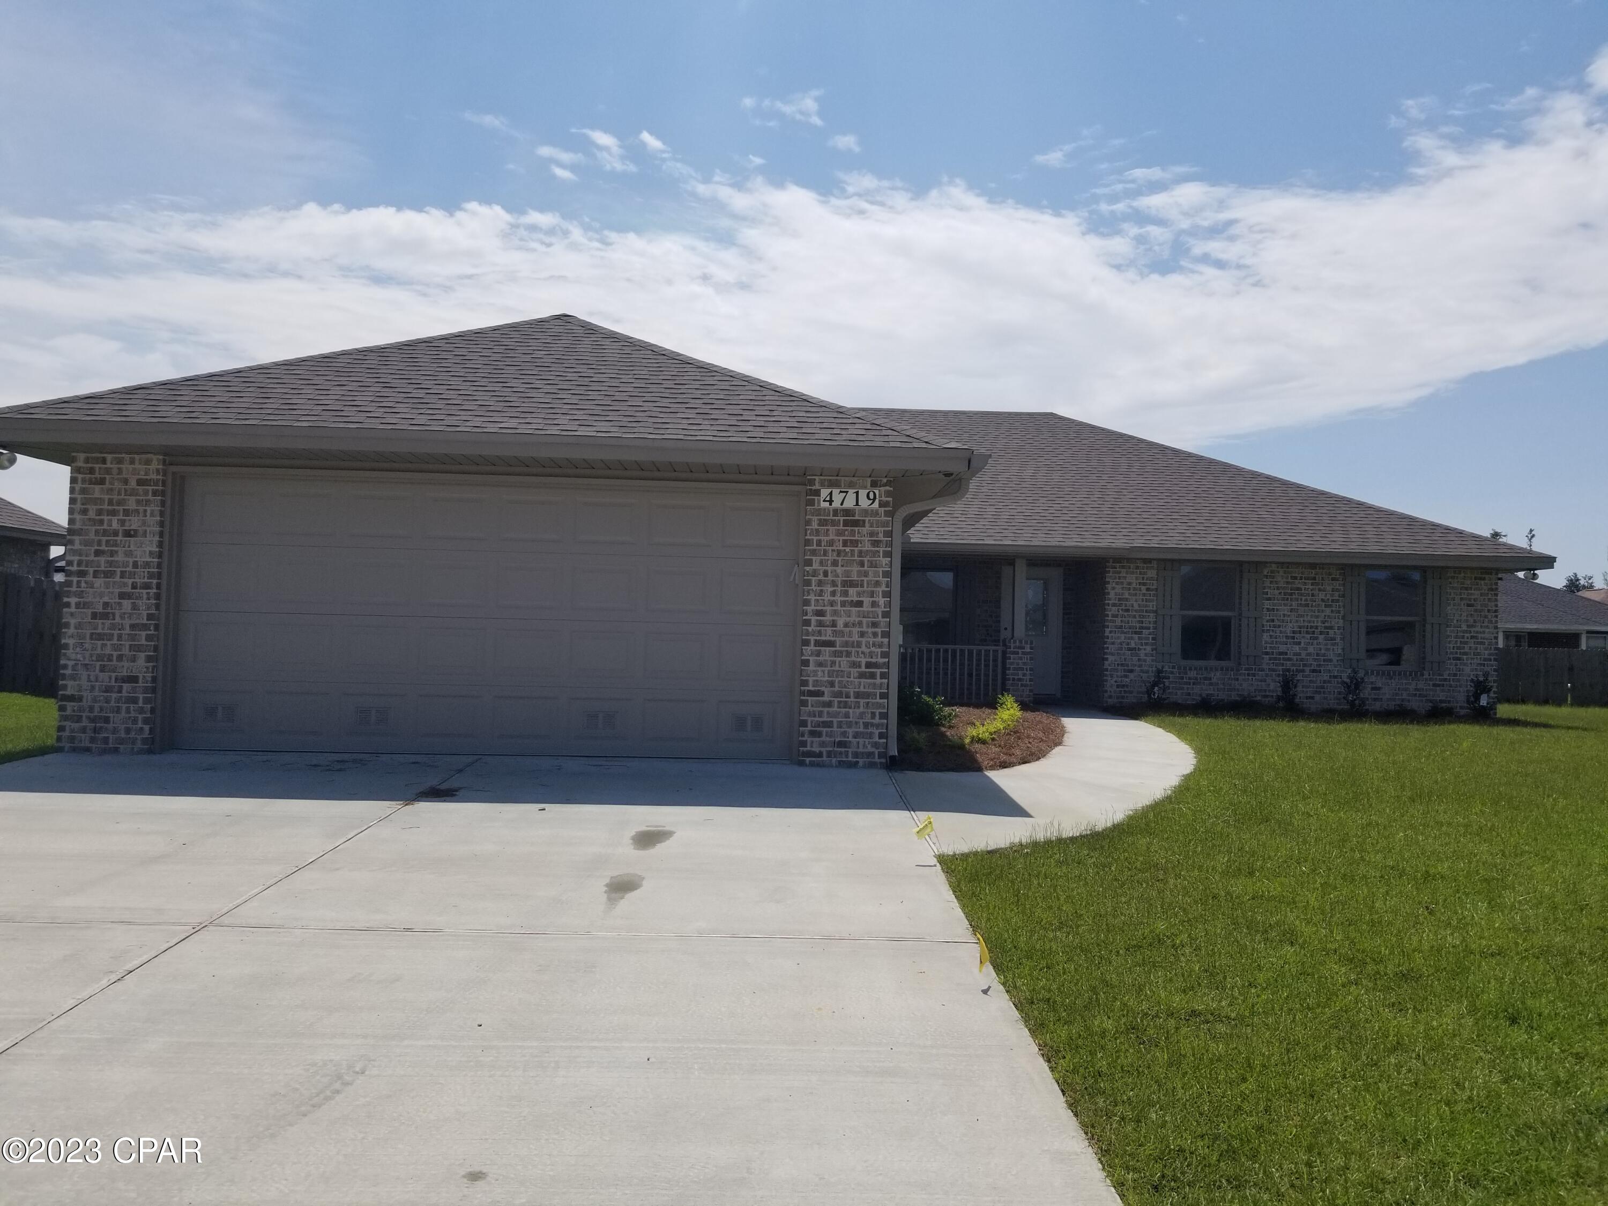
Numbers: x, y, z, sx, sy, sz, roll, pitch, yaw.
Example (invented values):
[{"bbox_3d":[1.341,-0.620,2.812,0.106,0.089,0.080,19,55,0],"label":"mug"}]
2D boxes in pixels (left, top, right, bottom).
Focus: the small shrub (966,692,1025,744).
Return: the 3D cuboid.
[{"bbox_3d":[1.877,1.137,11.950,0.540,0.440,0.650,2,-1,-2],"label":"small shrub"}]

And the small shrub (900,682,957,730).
[{"bbox_3d":[1.315,1.111,13.100,0.700,0.460,0.620,2,-1,-2],"label":"small shrub"}]

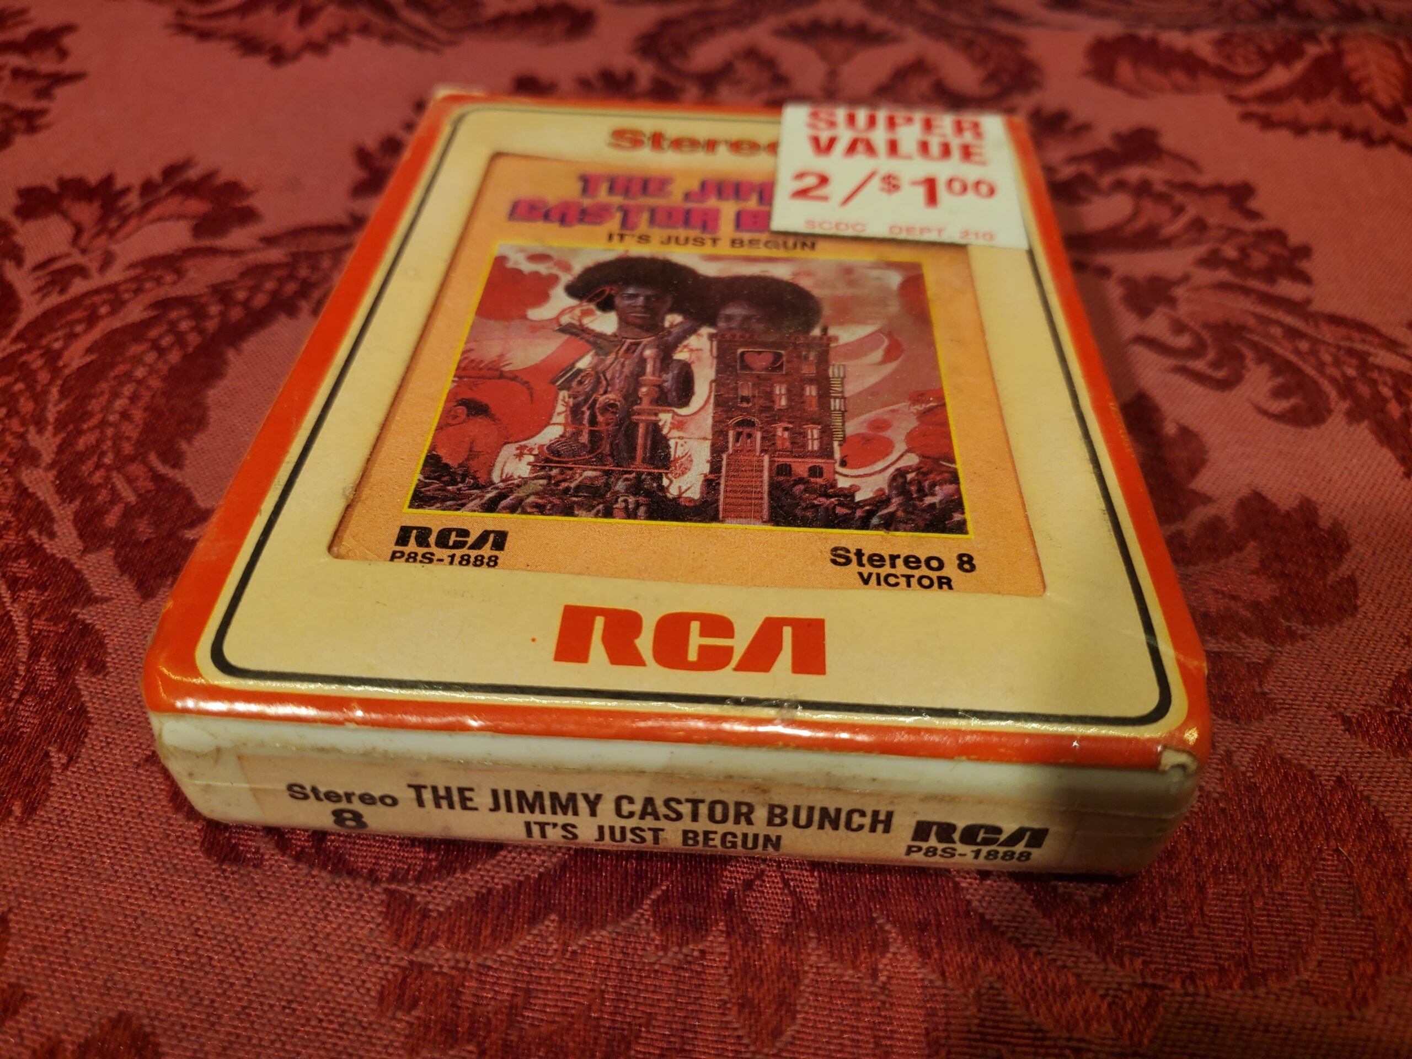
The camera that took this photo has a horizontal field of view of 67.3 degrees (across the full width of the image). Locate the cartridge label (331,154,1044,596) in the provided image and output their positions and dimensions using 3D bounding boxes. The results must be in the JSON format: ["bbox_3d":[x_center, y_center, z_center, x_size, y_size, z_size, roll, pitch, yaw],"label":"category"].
[{"bbox_3d":[0.000,-0.028,0.144,0.076,0.001,0.092,3,46,1],"label":"cartridge label"}]

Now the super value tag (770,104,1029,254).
[{"bbox_3d":[0.031,-0.059,0.173,0.038,0.001,0.045,5,46,3],"label":"super value tag"}]

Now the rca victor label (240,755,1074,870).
[{"bbox_3d":[-0.005,0.028,0.106,0.082,0.012,0.001,3,41,1],"label":"rca victor label"}]

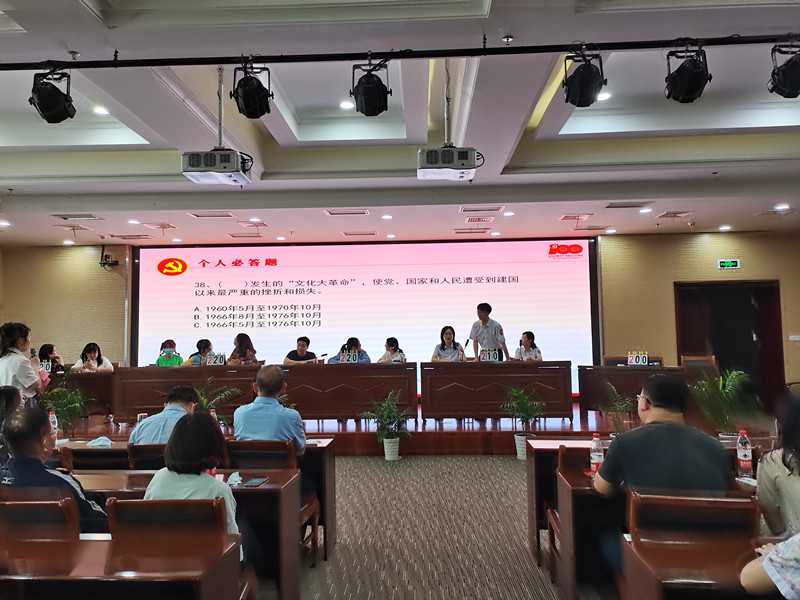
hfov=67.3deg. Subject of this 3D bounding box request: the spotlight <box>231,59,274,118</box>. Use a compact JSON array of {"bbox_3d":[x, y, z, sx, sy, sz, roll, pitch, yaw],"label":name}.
[{"bbox_3d":[-1.093,-1.568,4.463,0.330,0.400,0.340,-1,-4,-2],"label":"spotlight"}]

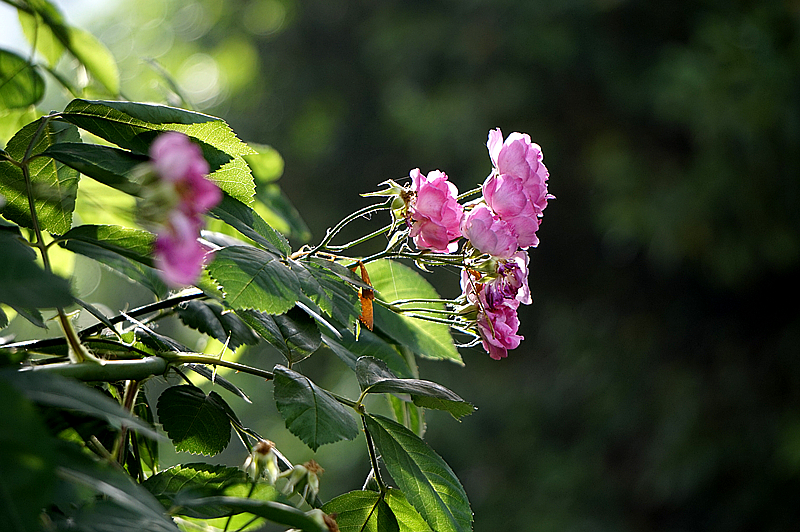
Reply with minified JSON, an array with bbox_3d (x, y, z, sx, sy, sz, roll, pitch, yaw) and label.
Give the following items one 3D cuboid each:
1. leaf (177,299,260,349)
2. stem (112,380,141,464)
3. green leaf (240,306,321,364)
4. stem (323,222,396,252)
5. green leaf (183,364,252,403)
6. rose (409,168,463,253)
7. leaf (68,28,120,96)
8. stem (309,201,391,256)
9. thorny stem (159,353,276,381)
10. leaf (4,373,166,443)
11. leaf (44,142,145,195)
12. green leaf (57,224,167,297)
[{"bbox_3d":[-0.075,0.024,1.830,0.040,0.009,0.024,25,39,9],"label":"leaf"},{"bbox_3d":[-0.112,0.064,1.810,0.006,0.036,0.006,9,0,0],"label":"stem"},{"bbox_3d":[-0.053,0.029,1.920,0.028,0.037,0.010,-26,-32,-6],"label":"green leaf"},{"bbox_3d":[-0.017,-0.012,1.800,0.031,0.004,0.006,-23,0,0],"label":"stem"},{"bbox_3d":[-0.075,0.048,1.820,0.034,0.006,0.018,29,9,7],"label":"green leaf"},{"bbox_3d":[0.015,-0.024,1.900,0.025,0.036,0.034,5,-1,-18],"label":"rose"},{"bbox_3d":[-0.137,-0.092,1.970,0.022,0.040,0.010,-38,0,-42],"label":"leaf"},{"bbox_3d":[-0.020,-0.016,1.800,0.041,0.008,0.008,-31,0,0],"label":"stem"},{"bbox_3d":[-0.074,0.041,1.800,0.049,0.006,0.007,11,0,0],"label":"thorny stem"},{"bbox_3d":[-0.120,0.053,1.690,0.066,0.010,0.030,23,27,0],"label":"leaf"},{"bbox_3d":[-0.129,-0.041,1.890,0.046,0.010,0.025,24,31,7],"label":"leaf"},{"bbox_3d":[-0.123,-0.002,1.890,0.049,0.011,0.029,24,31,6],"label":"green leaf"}]

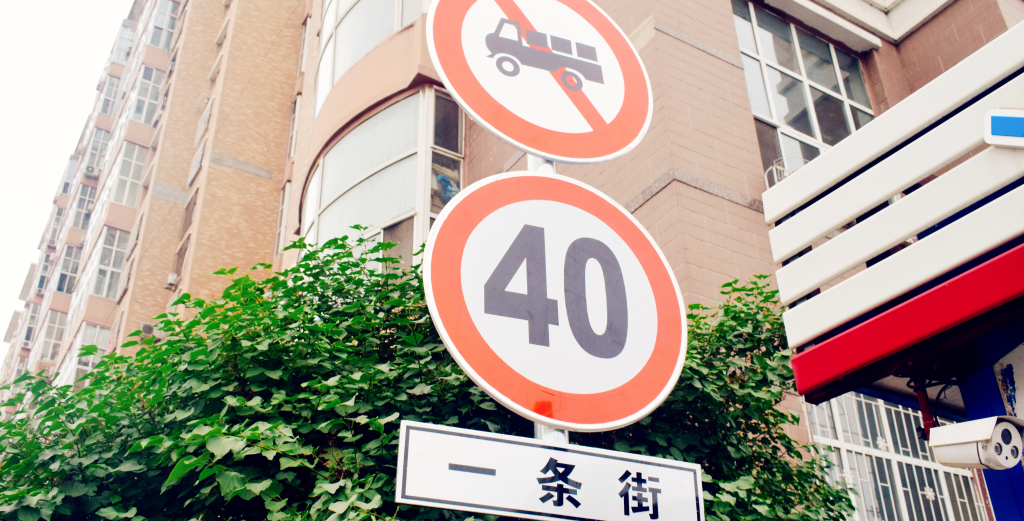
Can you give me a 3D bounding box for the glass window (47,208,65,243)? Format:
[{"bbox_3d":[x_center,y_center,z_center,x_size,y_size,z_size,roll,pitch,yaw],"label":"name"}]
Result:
[{"bbox_3d":[-24.766,-1.859,51.463,0.641,2.121,0.150,16,-35,-27],"label":"glass window"}]

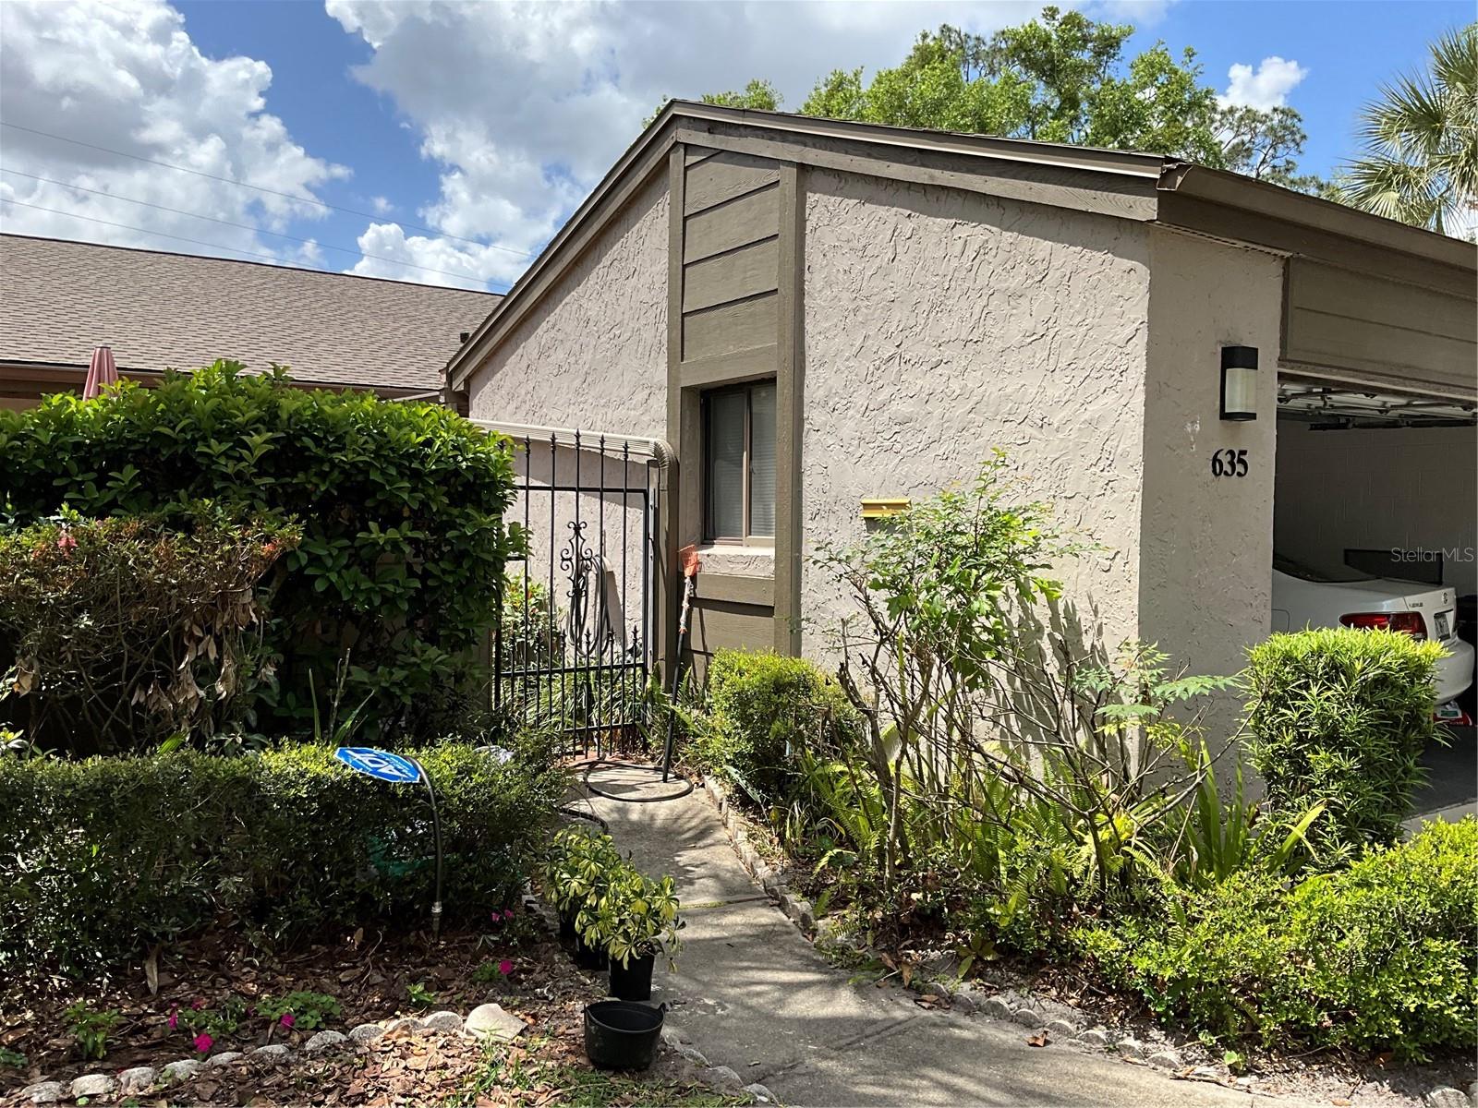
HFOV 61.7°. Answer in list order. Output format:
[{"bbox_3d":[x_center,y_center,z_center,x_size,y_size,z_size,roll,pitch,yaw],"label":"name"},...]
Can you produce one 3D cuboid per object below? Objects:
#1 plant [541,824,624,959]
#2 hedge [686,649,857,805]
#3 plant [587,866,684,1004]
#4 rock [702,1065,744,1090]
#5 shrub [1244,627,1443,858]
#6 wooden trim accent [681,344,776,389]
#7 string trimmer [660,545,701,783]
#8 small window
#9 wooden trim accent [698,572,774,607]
[{"bbox_3d":[-0.554,1.219,4.459,0.310,0.450,0.310,1,2,0],"label":"plant"},{"bbox_3d":[0.168,0.873,6.247,0.670,0.690,0.550,0,1,-34],"label":"hedge"},{"bbox_3d":[-0.342,1.252,4.113,0.320,0.410,0.320,1,2,0],"label":"plant"},{"bbox_3d":[-0.041,1.480,3.523,0.085,0.045,0.125,0,2,-39],"label":"rock"},{"bbox_3d":[2.421,0.795,4.984,0.570,0.950,0.510,0,1,-34],"label":"shrub"},{"bbox_3d":[-0.052,-1.090,7.217,0.050,0.152,1.009,0,1,-34],"label":"wooden trim accent"},{"bbox_3d":[-0.359,0.636,7.352,0.170,1.426,0.150,17,-23,-29],"label":"string trimmer"},{"bbox_3d":[0.040,-0.515,7.151,0.070,0.920,0.880,0,2,-34],"label":"small window"},{"bbox_3d":[-0.031,0.201,7.198,0.050,0.150,0.868,0,1,-34],"label":"wooden trim accent"}]

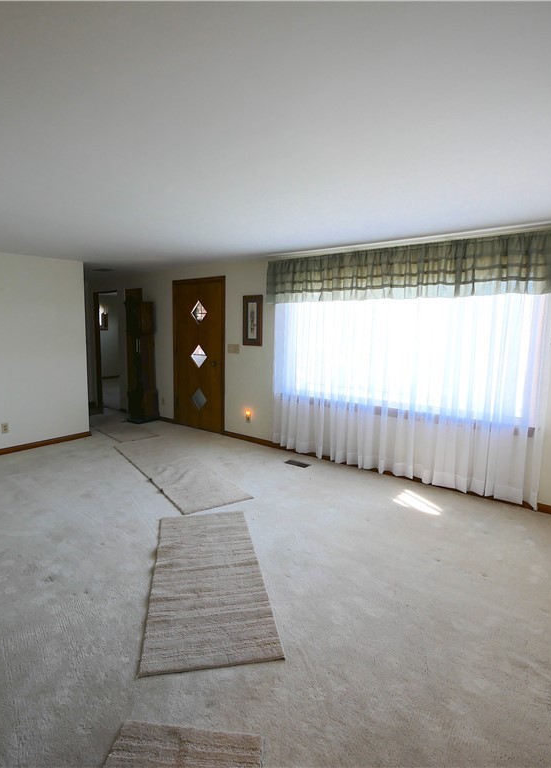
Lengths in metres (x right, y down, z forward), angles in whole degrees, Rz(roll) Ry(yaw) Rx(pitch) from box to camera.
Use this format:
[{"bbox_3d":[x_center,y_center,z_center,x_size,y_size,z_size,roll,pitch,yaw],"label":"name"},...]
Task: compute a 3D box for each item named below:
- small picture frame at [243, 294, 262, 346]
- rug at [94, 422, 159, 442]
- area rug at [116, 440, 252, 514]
[{"bbox_3d":[-0.294,-0.795,5.218,0.324,0.618,0.025,7,10,38],"label":"small picture frame"},{"bbox_3d":[-2.175,0.688,6.013,0.528,0.015,1.069,-7,11,-41],"label":"rug"},{"bbox_3d":[-1.117,0.908,4.474,0.639,0.018,2.280,-5,10,-34],"label":"area rug"}]

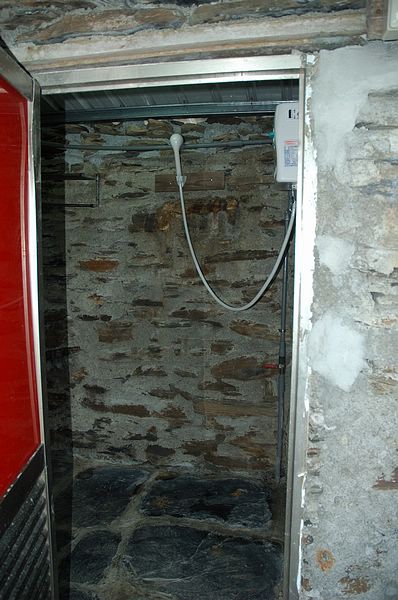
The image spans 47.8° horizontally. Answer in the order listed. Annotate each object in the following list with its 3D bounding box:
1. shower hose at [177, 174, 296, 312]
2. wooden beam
[{"bbox_3d":[0.170,-0.293,2.247,0.608,0.712,0.244,1,8,10],"label":"shower hose"},{"bbox_3d":[-0.048,-0.632,2.415,0.376,0.088,0.035,1,8,10],"label":"wooden beam"}]

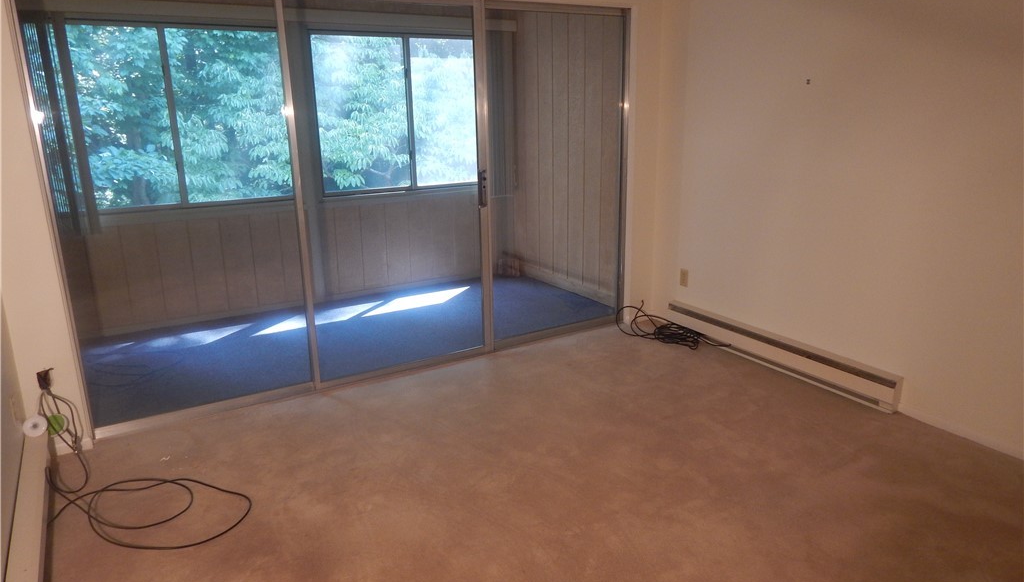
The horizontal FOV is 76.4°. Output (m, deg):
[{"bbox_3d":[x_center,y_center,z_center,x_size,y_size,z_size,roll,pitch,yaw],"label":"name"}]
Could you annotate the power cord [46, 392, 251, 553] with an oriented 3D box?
[{"bbox_3d":[-1.520,0.659,2.663,0.735,0.274,1.145,-9,17,-27],"label":"power cord"}]

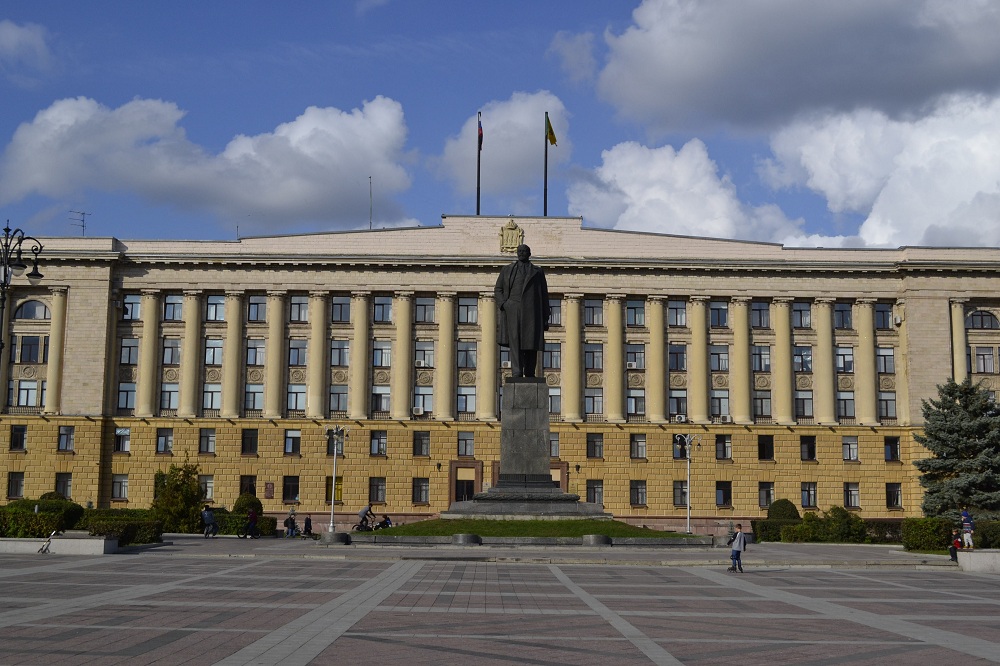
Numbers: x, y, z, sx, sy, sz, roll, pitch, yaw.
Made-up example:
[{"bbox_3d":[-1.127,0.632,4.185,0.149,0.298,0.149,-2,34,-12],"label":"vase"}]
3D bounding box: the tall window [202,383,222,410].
[{"bbox_3d":[-24.979,5.577,101.395,1.510,2.260,0.250,1,-8,-1],"label":"tall window"}]

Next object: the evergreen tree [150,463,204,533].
[{"bbox_3d":[-22.123,11.284,80.000,3.600,4.870,3.400,1,-8,-1],"label":"evergreen tree"}]

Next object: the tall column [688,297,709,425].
[{"bbox_3d":[17.232,2.294,100.810,1.700,11.104,1.700,1,-8,-1],"label":"tall column"}]

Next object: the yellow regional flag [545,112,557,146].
[{"bbox_3d":[4.758,-18.756,107.750,1.017,3.159,0.500,1,-8,-1],"label":"yellow regional flag"}]

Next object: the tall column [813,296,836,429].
[{"bbox_3d":[26.884,2.354,96.319,1.600,10.500,1.500,1,-8,-1],"label":"tall column"}]

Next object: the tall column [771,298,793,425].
[{"bbox_3d":[23.567,2.308,96.095,1.470,10.520,1.365,1,-8,-1],"label":"tall column"}]

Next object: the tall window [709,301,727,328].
[{"bbox_3d":[18.349,-1.540,97.619,1.470,2.205,0.250,1,-8,-1],"label":"tall window"}]

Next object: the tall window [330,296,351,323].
[{"bbox_3d":[-13.146,-1.940,97.299,1.470,2.205,0.250,1,-8,-1],"label":"tall window"}]

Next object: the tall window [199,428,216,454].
[{"bbox_3d":[-23.746,8.813,94.901,1.420,2.100,0.250,1,-8,-1],"label":"tall window"}]

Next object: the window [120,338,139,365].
[{"bbox_3d":[-31.323,1.615,98.714,1.478,2.216,0.250,0,-8,0],"label":"window"}]

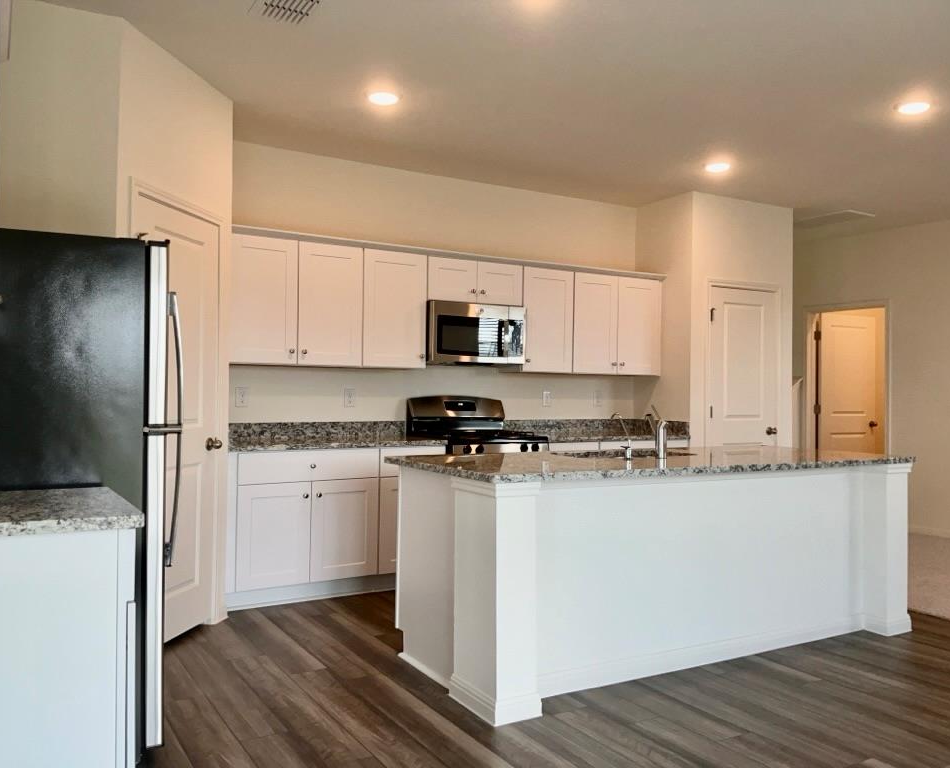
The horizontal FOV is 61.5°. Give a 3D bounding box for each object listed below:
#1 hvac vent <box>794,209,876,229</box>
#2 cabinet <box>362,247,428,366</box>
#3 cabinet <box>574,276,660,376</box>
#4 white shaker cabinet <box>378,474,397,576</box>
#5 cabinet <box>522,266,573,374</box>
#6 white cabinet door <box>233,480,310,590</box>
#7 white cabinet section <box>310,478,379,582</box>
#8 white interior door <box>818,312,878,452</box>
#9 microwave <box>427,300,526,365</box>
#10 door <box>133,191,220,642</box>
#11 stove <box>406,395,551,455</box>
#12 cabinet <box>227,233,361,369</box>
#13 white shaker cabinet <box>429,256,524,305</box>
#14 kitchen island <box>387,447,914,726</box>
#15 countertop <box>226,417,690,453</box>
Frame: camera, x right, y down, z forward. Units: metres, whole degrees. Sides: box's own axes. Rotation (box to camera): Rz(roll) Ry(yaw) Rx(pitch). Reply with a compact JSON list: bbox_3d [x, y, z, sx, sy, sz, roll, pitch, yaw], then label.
[{"bbox_3d":[3.079,-1.416,6.993,0.363,0.022,0.681,1,-1,-30],"label":"hvac vent"},{"bbox_3d":[-0.510,-0.474,5.109,0.442,0.738,0.022,1,-1,-31],"label":"cabinet"},{"bbox_3d":[1.010,-0.442,6.179,0.860,0.750,0.325,1,-1,-31],"label":"cabinet"},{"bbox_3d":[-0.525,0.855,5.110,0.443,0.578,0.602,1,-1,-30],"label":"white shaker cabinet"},{"bbox_3d":[0.452,-0.453,5.877,0.447,0.748,0.323,1,-1,-30],"label":"cabinet"},{"bbox_3d":[-1.105,0.831,4.400,0.409,0.567,0.022,1,-1,-31],"label":"white cabinet door"},{"bbox_3d":[-0.749,0.838,4.610,0.412,0.567,0.022,1,-1,-31],"label":"white cabinet section"},{"bbox_3d":[3.804,0.308,8.162,0.760,2.030,0.037,1,-1,-25],"label":"white interior door"},{"bbox_3d":[-0.053,-0.336,5.545,0.755,0.409,0.393,1,-1,-30],"label":"microwave"},{"bbox_3d":[-1.426,0.190,3.806,0.037,2.030,0.706,1,-1,10],"label":"door"},{"bbox_3d":[0.014,0.679,5.386,0.765,1.193,0.696,1,-1,-30],"label":"stove"},{"bbox_3d":[-1.137,-0.485,4.912,0.836,0.750,0.325,1,-1,-31],"label":"cabinet"},{"bbox_3d":[-0.066,-0.691,5.581,0.755,0.294,0.323,1,-1,-30],"label":"white shaker cabinet"},{"bbox_3d":[0.934,0.808,3.916,2.575,0.903,0.941,1,-1,-30],"label":"kitchen island"},{"bbox_3d":[-0.011,0.330,5.416,3.417,0.137,0.646,1,-1,-30],"label":"countertop"}]

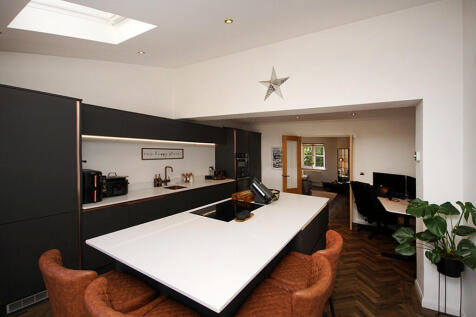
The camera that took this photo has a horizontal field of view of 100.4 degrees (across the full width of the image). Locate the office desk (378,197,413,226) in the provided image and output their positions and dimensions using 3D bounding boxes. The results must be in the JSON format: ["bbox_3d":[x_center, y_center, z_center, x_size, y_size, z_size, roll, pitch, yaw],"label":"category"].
[{"bbox_3d":[2.724,1.086,3.198,0.700,0.720,1.400,0,0,29],"label":"office desk"}]

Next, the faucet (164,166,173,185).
[{"bbox_3d":[-1.387,0.348,3.970,0.230,0.370,0.120,0,1,35],"label":"faucet"}]

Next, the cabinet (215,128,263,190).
[{"bbox_3d":[0.064,0.360,5.575,0.630,2.190,1.250,0,1,35],"label":"cabinet"}]

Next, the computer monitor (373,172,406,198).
[{"bbox_3d":[2.790,0.490,3.627,0.160,0.410,0.610,-1,0,-13],"label":"computer monitor"}]

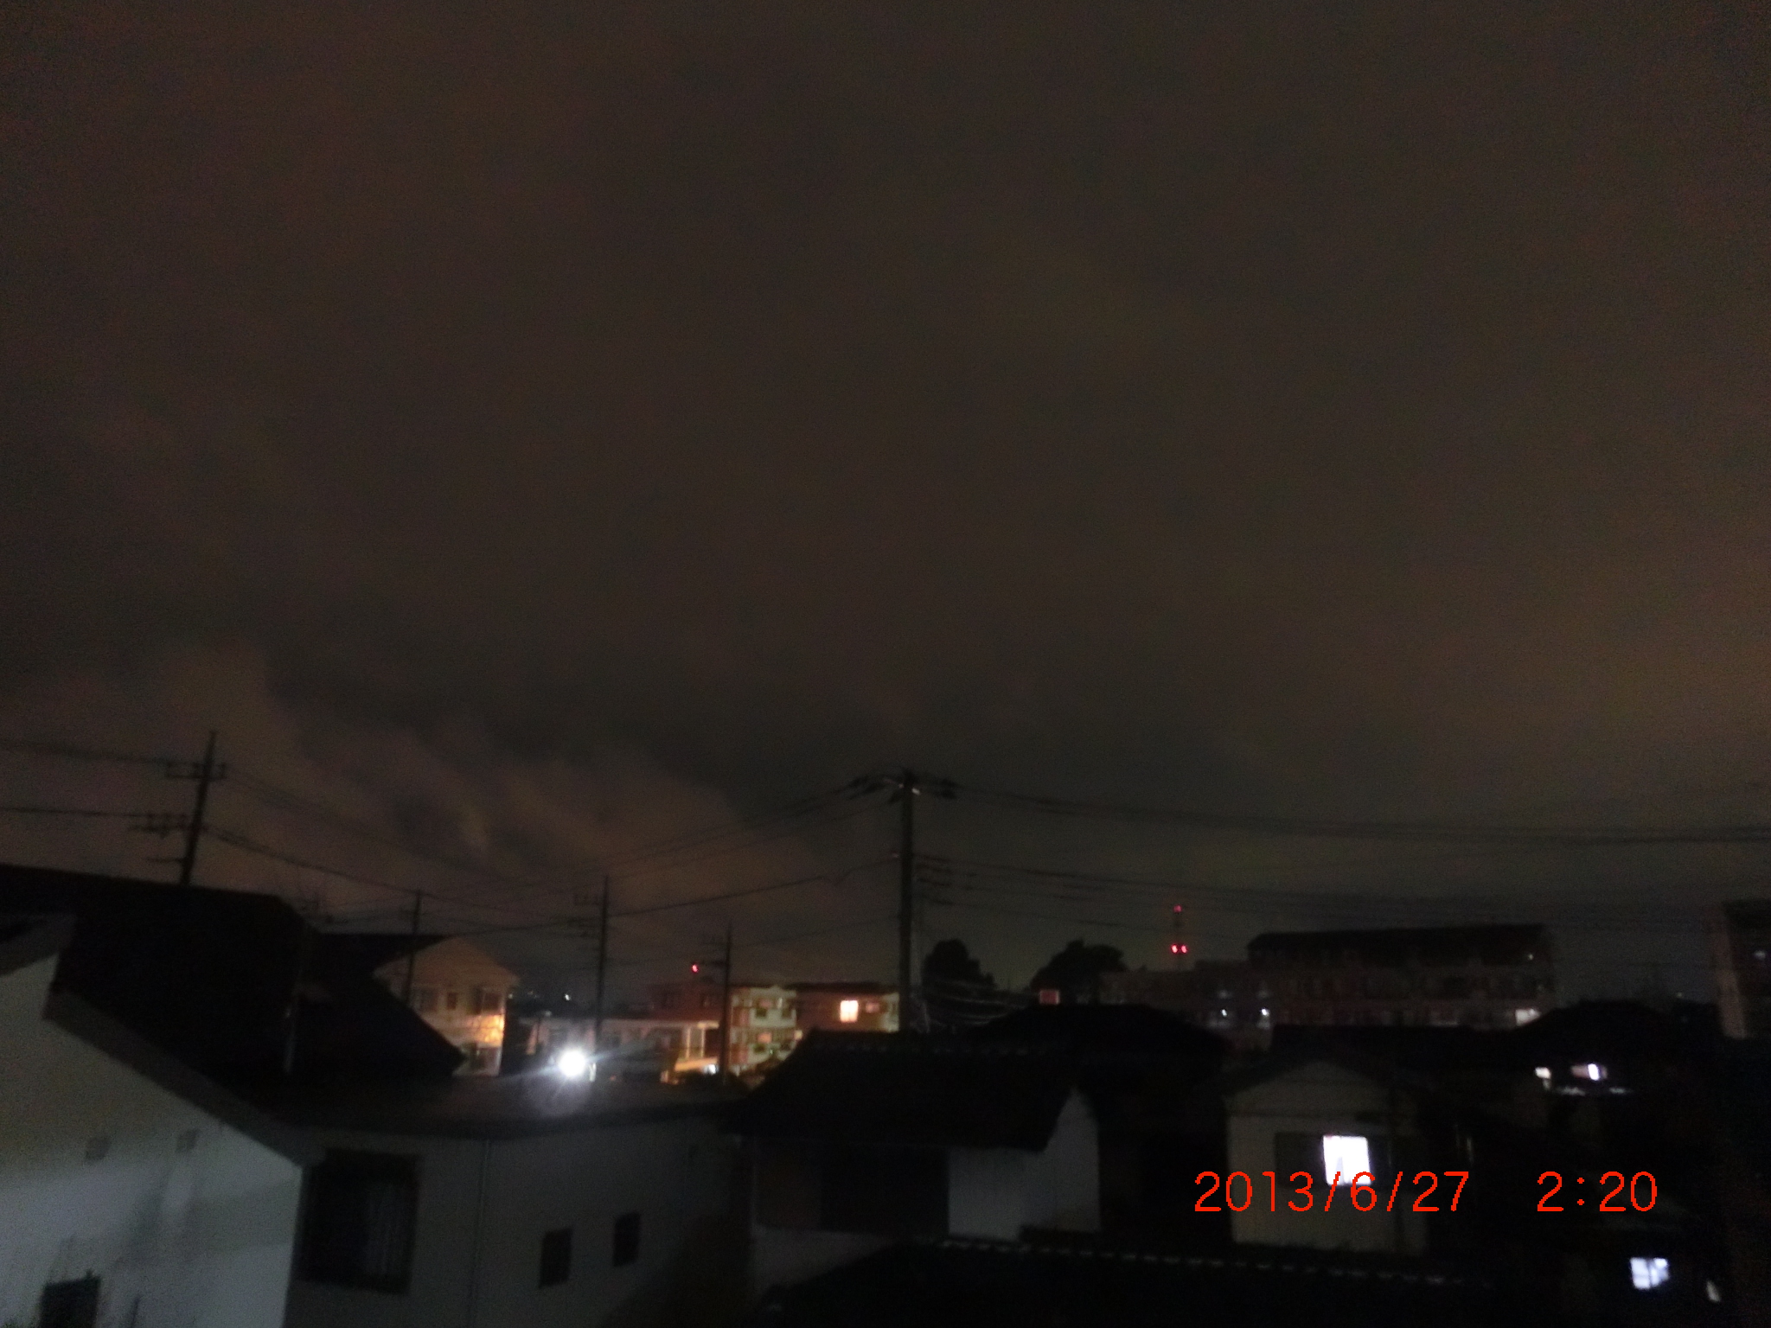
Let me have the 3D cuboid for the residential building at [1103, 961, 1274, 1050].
[{"bbox_3d":[27.835,31.943,110.114,14.563,9.194,9.000,-6,-18,22],"label":"residential building"}]

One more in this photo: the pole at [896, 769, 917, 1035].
[{"bbox_3d":[0.402,7.845,22.588,0.330,12.000,0.330,-6,-18,22],"label":"pole"}]

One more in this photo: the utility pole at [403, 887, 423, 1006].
[{"bbox_3d":[-18.633,13.963,47.531,0.300,10.300,0.300,-6,-18,22],"label":"utility pole"}]

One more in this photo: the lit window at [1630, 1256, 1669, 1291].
[{"bbox_3d":[16.198,12.927,26.026,0.821,0.747,0.100,-6,-18,22],"label":"lit window"}]

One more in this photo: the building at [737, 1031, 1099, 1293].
[{"bbox_3d":[0.704,8.275,16.557,4.200,6.500,4.700,-6,-18,22],"label":"building"}]

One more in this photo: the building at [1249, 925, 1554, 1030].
[{"bbox_3d":[43.894,28.880,104.015,23.220,11.925,9.000,-6,-18,22],"label":"building"}]

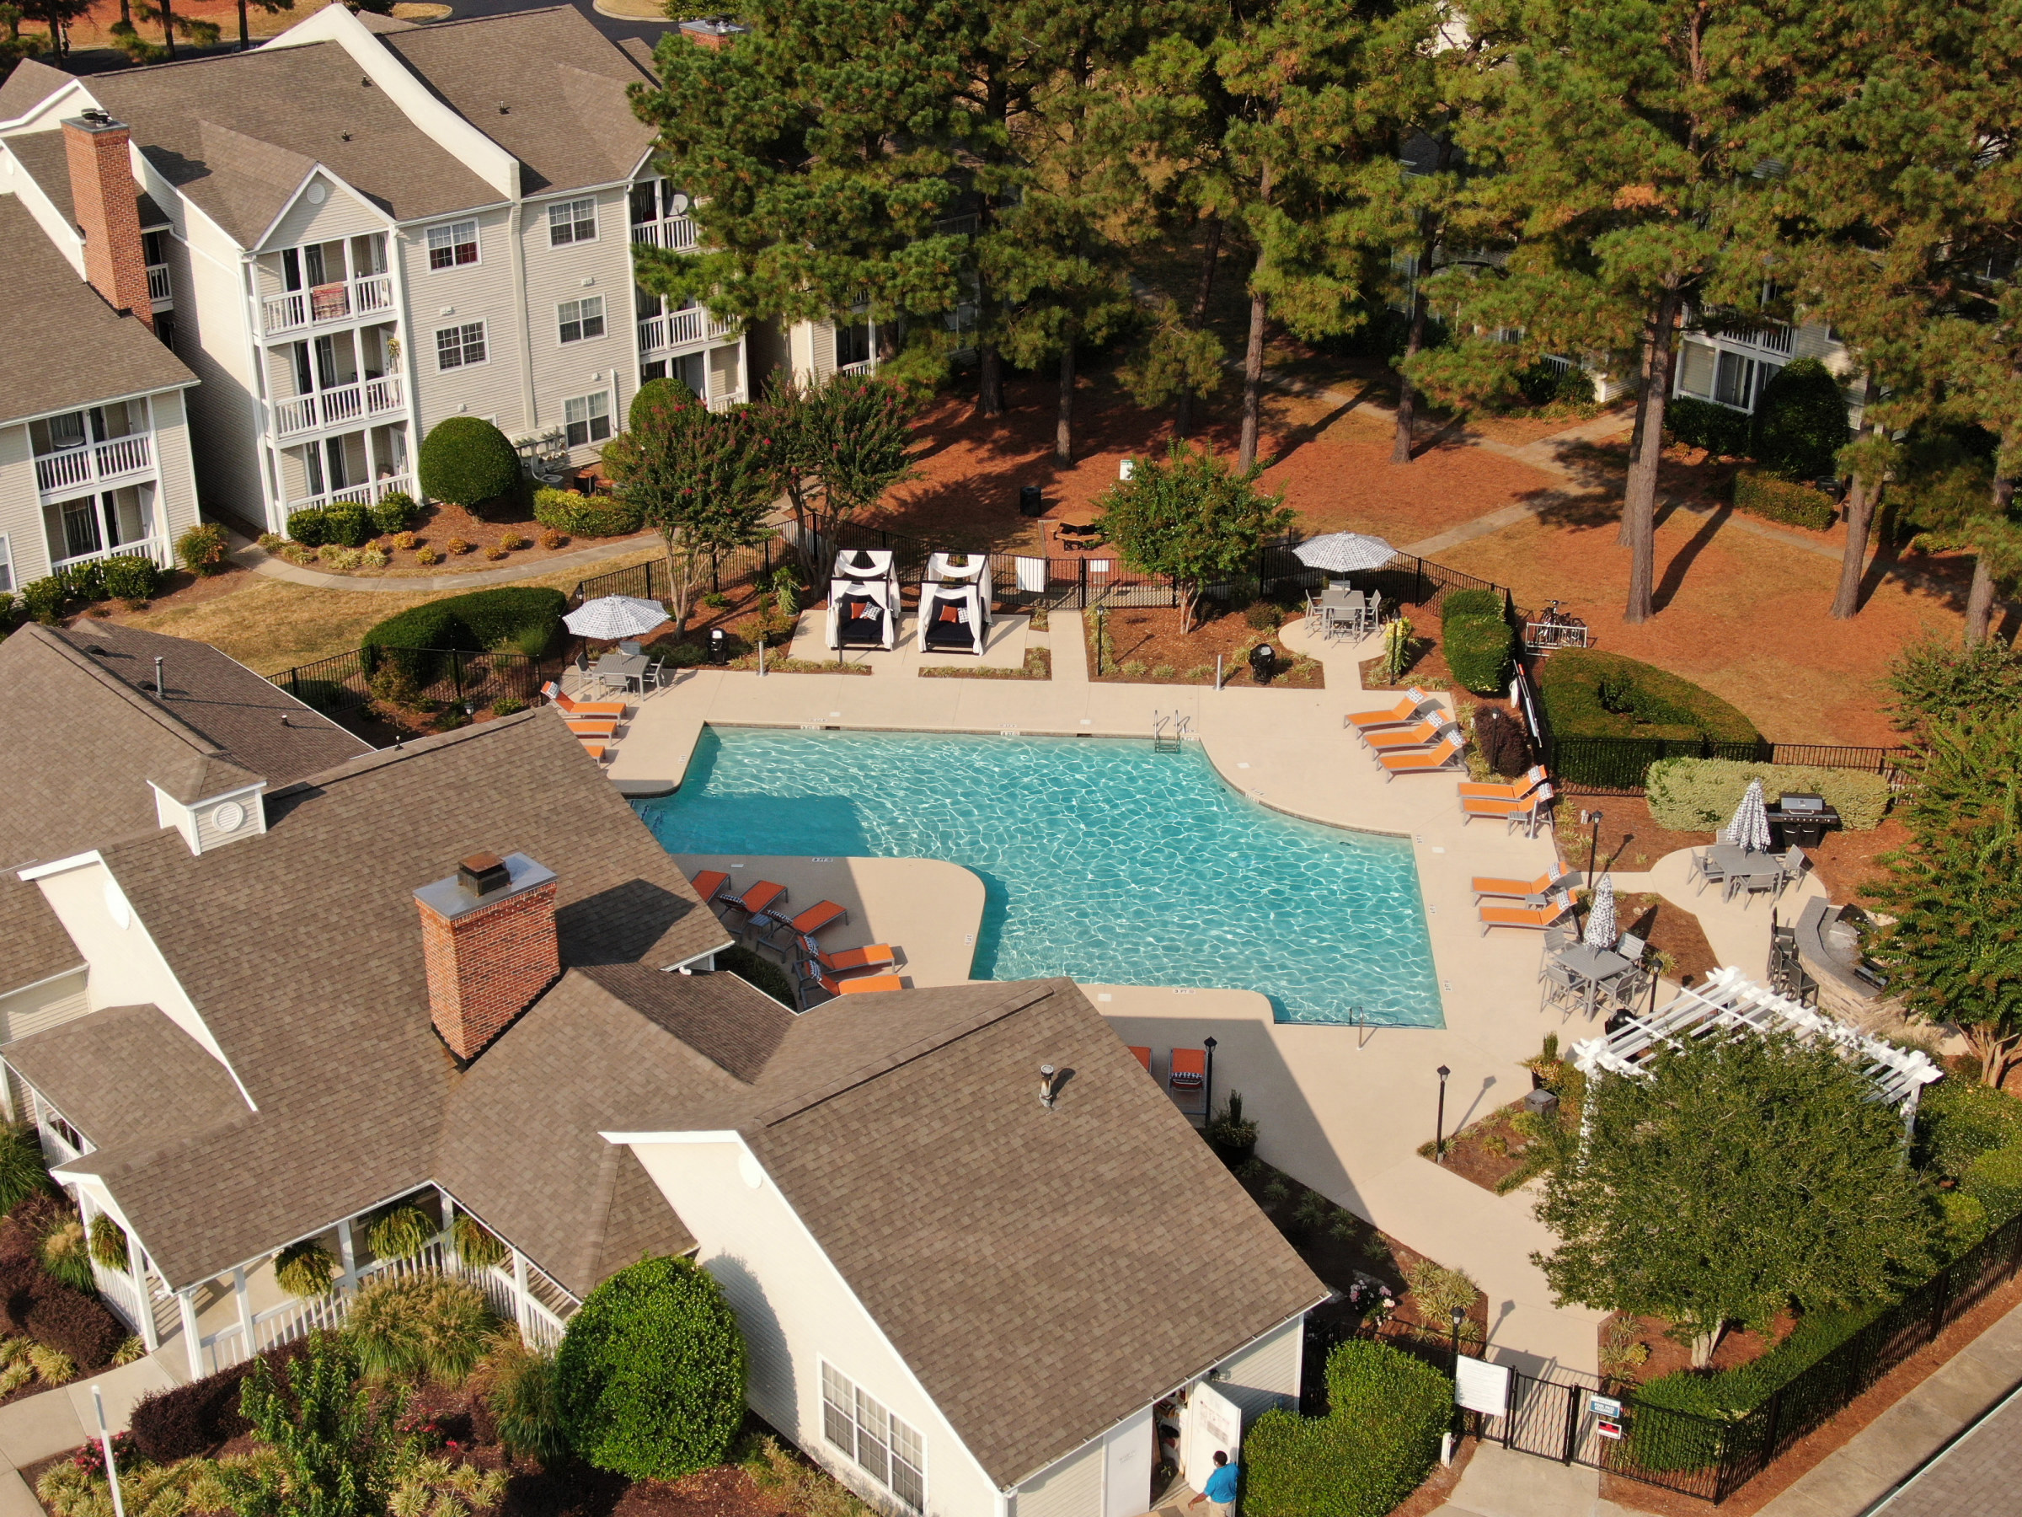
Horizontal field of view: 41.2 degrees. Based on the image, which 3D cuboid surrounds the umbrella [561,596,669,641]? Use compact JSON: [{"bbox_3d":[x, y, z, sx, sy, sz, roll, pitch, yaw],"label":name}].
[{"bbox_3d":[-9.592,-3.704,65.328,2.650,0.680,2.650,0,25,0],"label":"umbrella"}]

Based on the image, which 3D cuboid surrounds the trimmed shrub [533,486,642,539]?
[{"bbox_3d":[-11.874,-6.894,75.371,3.100,1.200,1.600,4,25,9],"label":"trimmed shrub"}]

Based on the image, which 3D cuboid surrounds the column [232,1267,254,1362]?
[{"bbox_3d":[-12.007,8.525,41.972,0.190,2.450,0.190,-20,30,-38],"label":"column"}]

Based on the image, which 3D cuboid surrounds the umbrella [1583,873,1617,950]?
[{"bbox_3d":[11.486,3.562,52.648,0.620,2.800,0.620,-16,28,-32],"label":"umbrella"}]

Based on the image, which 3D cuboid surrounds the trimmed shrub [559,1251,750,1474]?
[{"bbox_3d":[-5.470,9.350,41.294,2.920,3.450,2.920,0,26,0],"label":"trimmed shrub"}]

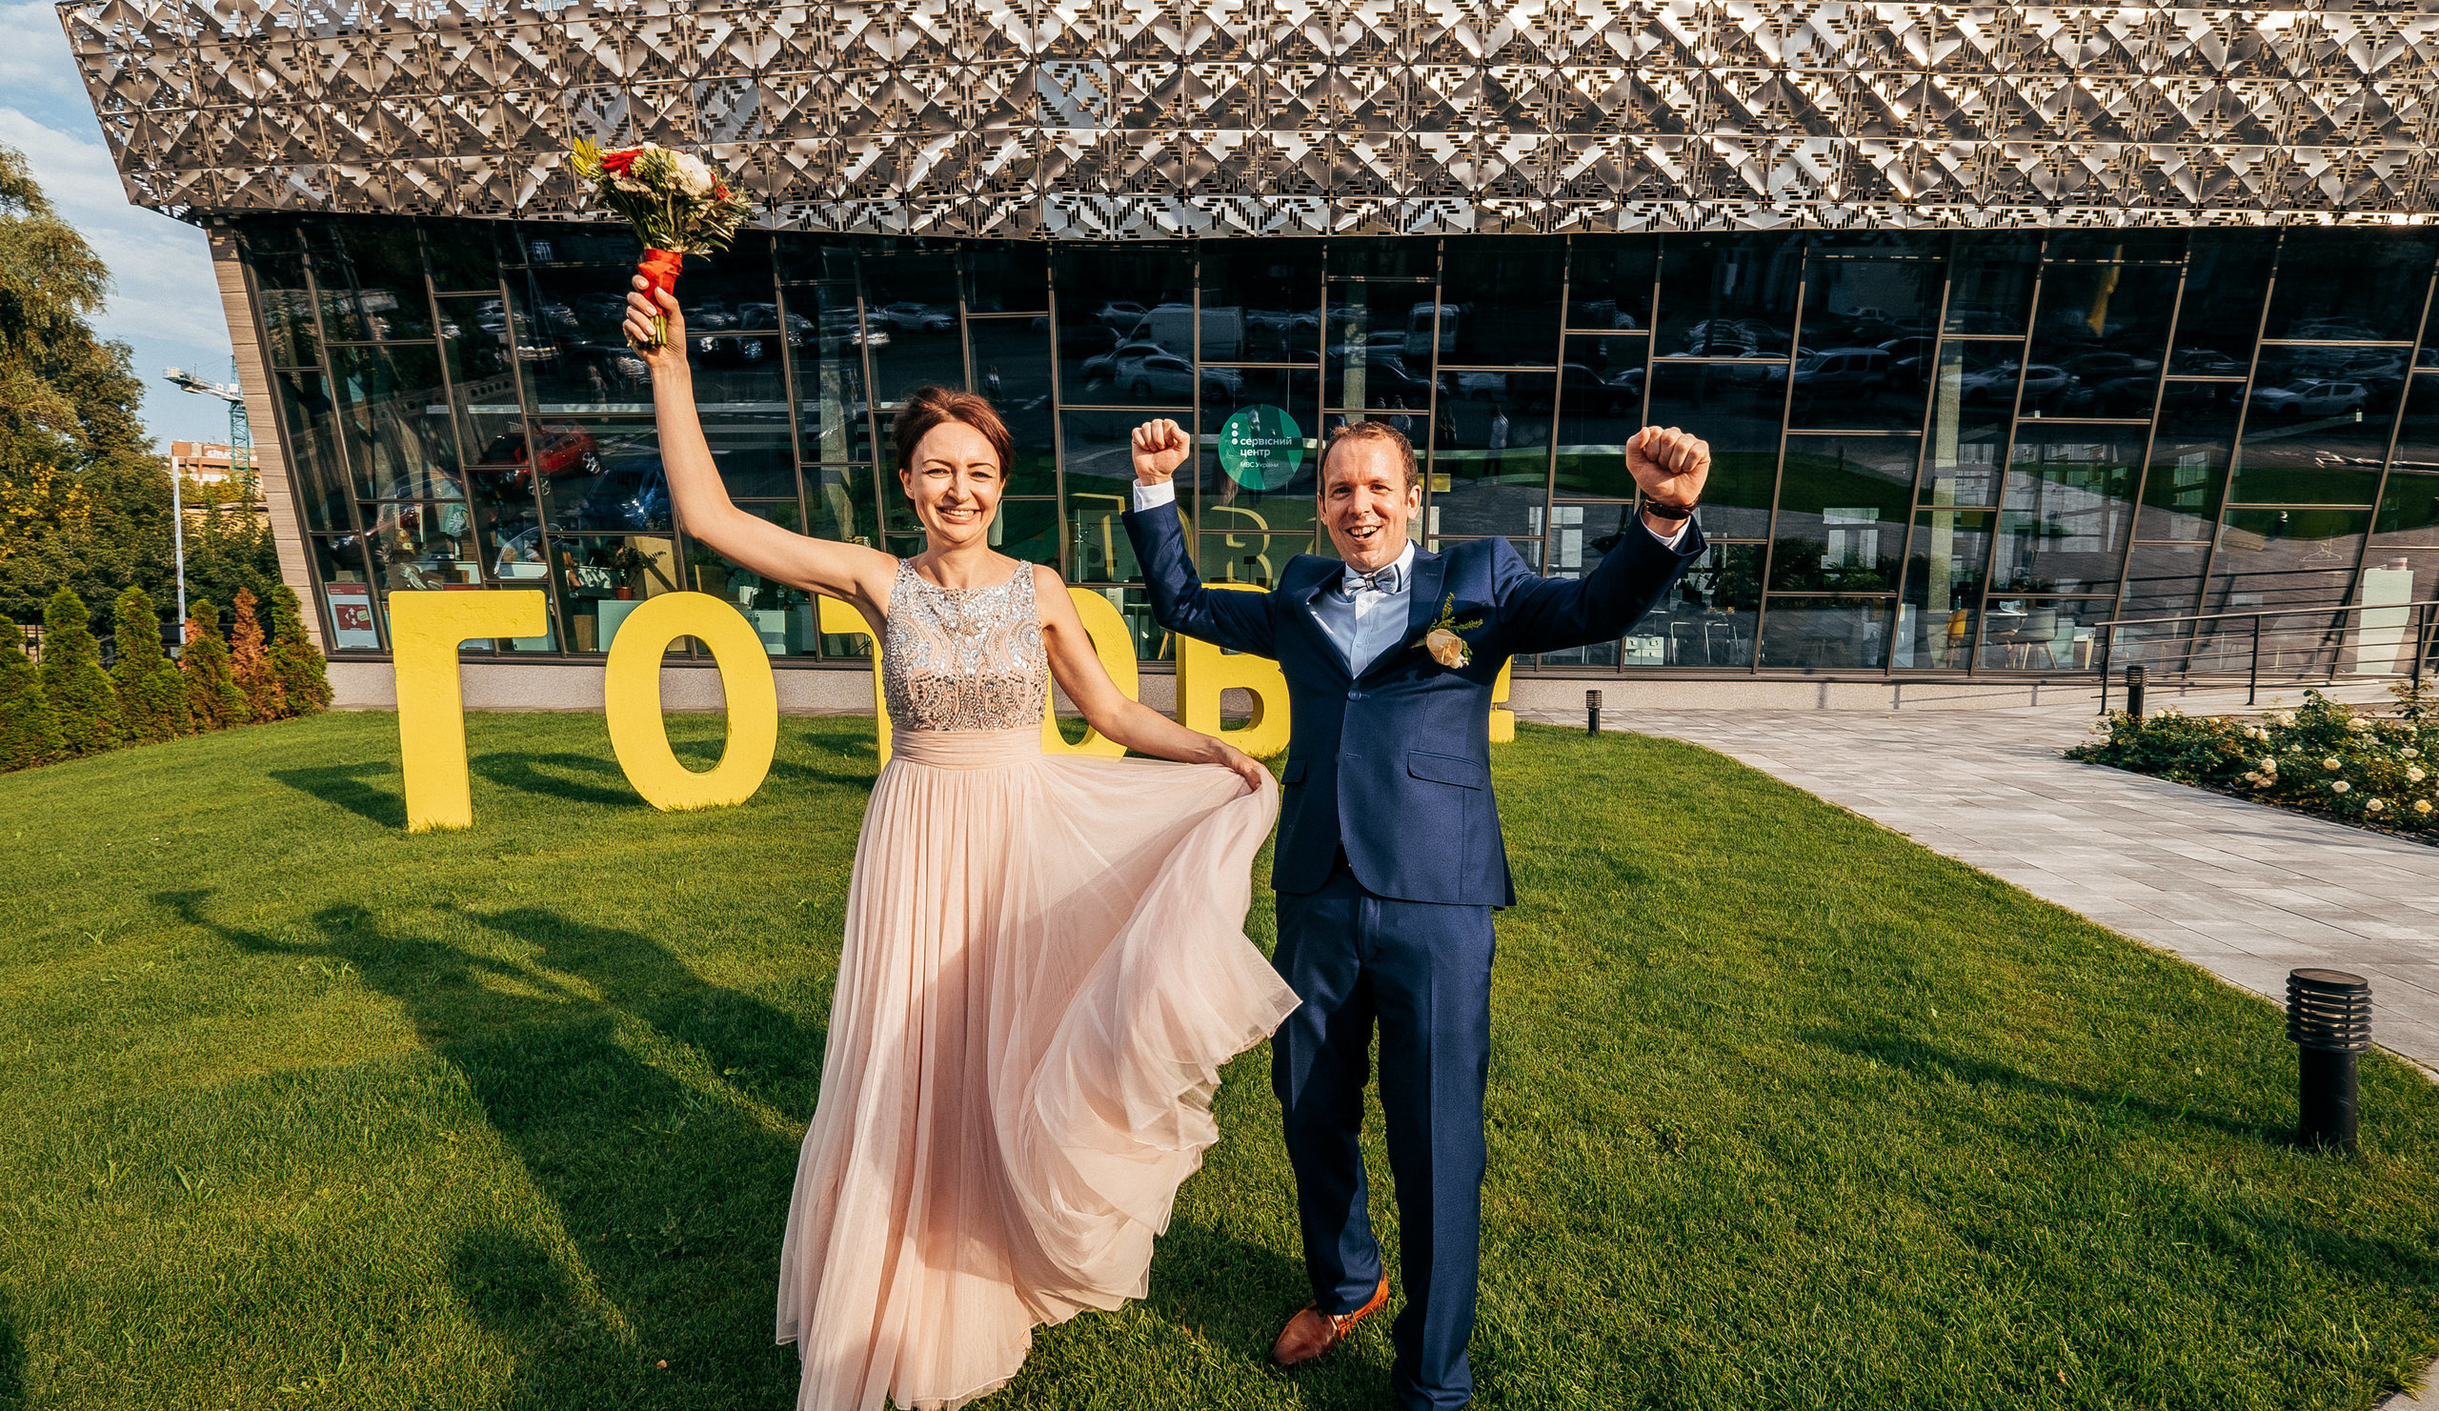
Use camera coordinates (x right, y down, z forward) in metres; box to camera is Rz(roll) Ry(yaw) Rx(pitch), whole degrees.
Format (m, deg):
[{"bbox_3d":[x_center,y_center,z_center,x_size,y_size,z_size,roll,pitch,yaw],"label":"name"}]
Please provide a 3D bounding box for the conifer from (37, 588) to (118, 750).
[{"bbox_3d":[-9.256,-0.270,8.220,0.500,1.370,0.500,4,5,41],"label":"conifer"}]

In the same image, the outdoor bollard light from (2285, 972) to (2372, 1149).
[{"bbox_3d":[2.805,0.893,2.570,0.145,0.440,0.145,-3,5,-42],"label":"outdoor bollard light"}]

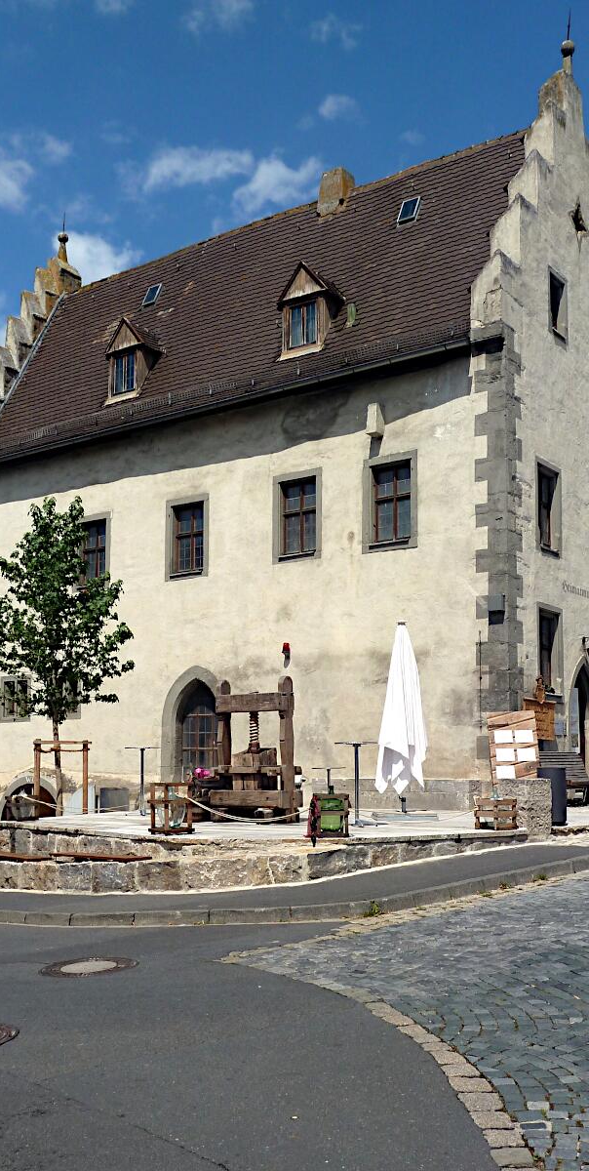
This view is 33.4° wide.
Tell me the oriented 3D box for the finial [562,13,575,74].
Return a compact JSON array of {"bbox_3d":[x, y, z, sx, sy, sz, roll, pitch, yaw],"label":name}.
[{"bbox_3d":[5.740,-11.338,20.500,0.280,1.420,0.280,-1,-10,0],"label":"finial"}]

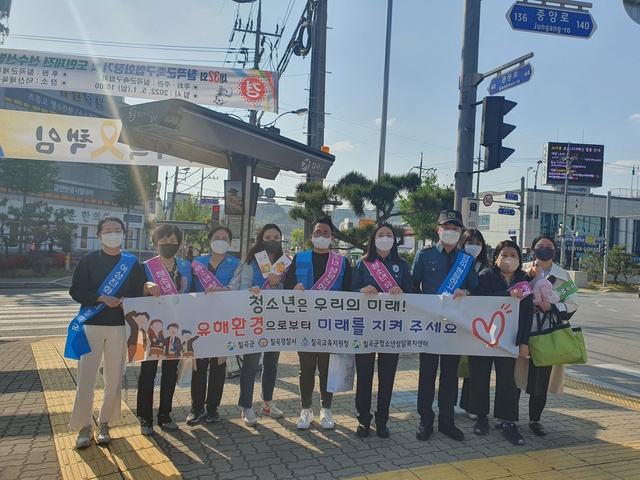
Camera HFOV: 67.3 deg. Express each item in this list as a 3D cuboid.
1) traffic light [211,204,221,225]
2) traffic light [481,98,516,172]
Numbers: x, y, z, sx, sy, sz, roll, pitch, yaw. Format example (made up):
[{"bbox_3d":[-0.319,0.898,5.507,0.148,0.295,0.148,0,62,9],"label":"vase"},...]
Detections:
[{"bbox_3d":[-5.060,-1.168,23.500,0.360,1.030,0.320,3,0,-22],"label":"traffic light"},{"bbox_3d":[2.602,-1.528,6.950,0.400,1.040,0.355,3,0,4],"label":"traffic light"}]

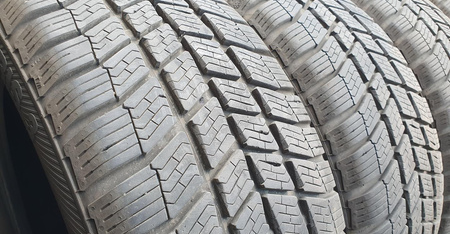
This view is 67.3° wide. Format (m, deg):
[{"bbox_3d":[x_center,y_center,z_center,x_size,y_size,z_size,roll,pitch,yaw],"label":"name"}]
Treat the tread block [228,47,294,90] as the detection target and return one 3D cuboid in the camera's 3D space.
[{"bbox_3d":[0.034,-0.037,0.281,0.065,0.011,0.036,8,52,-42],"label":"tread block"}]

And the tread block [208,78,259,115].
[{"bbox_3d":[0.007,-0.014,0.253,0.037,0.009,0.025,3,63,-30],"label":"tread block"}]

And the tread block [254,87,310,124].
[{"bbox_3d":[0.050,-0.007,0.273,0.063,0.028,0.011,6,-31,-44],"label":"tread block"}]

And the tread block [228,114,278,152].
[{"bbox_3d":[0.019,0.013,0.237,0.029,0.034,0.009,-18,-10,-40],"label":"tread block"}]

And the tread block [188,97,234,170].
[{"bbox_3d":[-0.008,0.010,0.220,0.026,0.043,0.009,-19,-12,-37],"label":"tread block"}]

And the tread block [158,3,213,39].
[{"bbox_3d":[-0.031,-0.073,0.265,0.028,0.009,0.041,-18,61,-40],"label":"tread block"}]

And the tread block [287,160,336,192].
[{"bbox_3d":[0.066,0.047,0.261,0.060,0.025,0.009,8,-20,-41],"label":"tread block"}]

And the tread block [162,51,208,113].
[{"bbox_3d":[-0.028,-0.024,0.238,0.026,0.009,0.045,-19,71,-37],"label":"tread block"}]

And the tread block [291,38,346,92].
[{"bbox_3d":[0.099,-0.055,0.344,0.029,0.014,0.077,47,60,8],"label":"tread block"}]

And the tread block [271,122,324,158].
[{"bbox_3d":[0.061,0.021,0.275,0.058,0.026,0.010,9,-24,-38],"label":"tread block"}]

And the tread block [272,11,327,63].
[{"bbox_3d":[0.080,-0.084,0.354,0.040,0.014,0.077,44,58,13],"label":"tread block"}]

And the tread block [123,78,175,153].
[{"bbox_3d":[-0.045,-0.001,0.204,0.028,0.043,0.009,-20,-15,-33],"label":"tread block"}]

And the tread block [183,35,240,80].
[{"bbox_3d":[-0.010,-0.043,0.252,0.025,0.007,0.043,-17,67,-40],"label":"tread block"}]

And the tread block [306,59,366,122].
[{"bbox_3d":[0.110,-0.023,0.325,0.075,0.035,0.015,-40,-4,-22],"label":"tread block"}]

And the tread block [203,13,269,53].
[{"bbox_3d":[0.014,-0.069,0.294,0.064,0.011,0.035,7,46,-40],"label":"tread block"}]

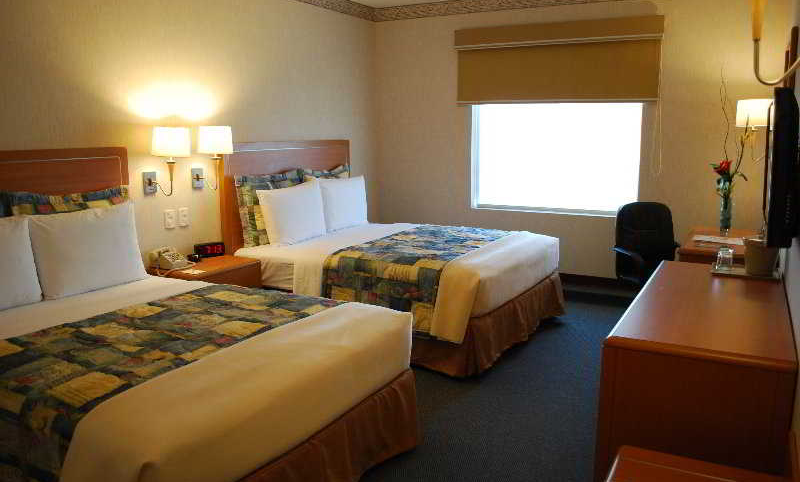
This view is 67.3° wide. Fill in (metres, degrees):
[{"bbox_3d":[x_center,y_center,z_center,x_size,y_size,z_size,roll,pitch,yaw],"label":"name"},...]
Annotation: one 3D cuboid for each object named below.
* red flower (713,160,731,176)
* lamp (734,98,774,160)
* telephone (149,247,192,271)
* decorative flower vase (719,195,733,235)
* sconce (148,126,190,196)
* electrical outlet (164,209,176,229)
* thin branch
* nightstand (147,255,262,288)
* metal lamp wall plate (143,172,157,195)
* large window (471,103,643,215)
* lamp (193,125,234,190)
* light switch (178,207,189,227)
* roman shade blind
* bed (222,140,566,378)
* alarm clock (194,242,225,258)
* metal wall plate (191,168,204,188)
[{"bbox_3d":[2.217,-0.507,4.144,0.115,0.110,0.115,7,13,31],"label":"red flower"},{"bbox_3d":[2.209,-0.668,3.699,0.280,0.400,0.225,7,13,30],"label":"lamp"},{"bbox_3d":[-1.435,0.109,3.735,0.195,0.105,0.190,4,11,18],"label":"telephone"},{"bbox_3d":[2.166,-0.180,3.958,0.085,0.275,0.085,7,13,30],"label":"decorative flower vase"},{"bbox_3d":[-1.421,-0.483,3.643,0.325,0.425,0.225,7,13,31],"label":"sconce"},{"bbox_3d":[-1.487,-0.141,3.906,0.016,0.120,0.074,7,13,31],"label":"electrical outlet"},{"bbox_3d":[2.216,-0.857,4.103,0.105,0.630,0.095,7,13,31],"label":"thin branch"},{"bbox_3d":[-1.233,0.410,3.700,0.470,0.545,0.585,7,13,30],"label":"nightstand"},{"bbox_3d":[-1.479,-0.339,3.567,0.020,0.136,0.088,7,13,30],"label":"metal lamp wall plate"},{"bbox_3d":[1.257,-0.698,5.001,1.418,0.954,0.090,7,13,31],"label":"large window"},{"bbox_3d":[-1.176,-0.526,3.789,0.280,0.395,0.225,7,13,30],"label":"lamp"},{"bbox_3d":[-1.431,-0.156,3.997,0.016,0.120,0.074,7,13,31],"label":"light switch"},{"bbox_3d":[1.157,-1.351,4.609,1.584,0.583,0.110,7,13,30],"label":"roman shade blind"},{"bbox_3d":[-0.005,-0.055,4.420,2.039,1.297,1.516,7,13,31],"label":"bed"},{"bbox_3d":[-1.240,0.056,3.883,0.195,0.080,0.080,-8,14,-37],"label":"alarm clock"},{"bbox_3d":[-1.356,-0.421,4.055,0.030,0.135,0.088,7,13,31],"label":"metal wall plate"}]

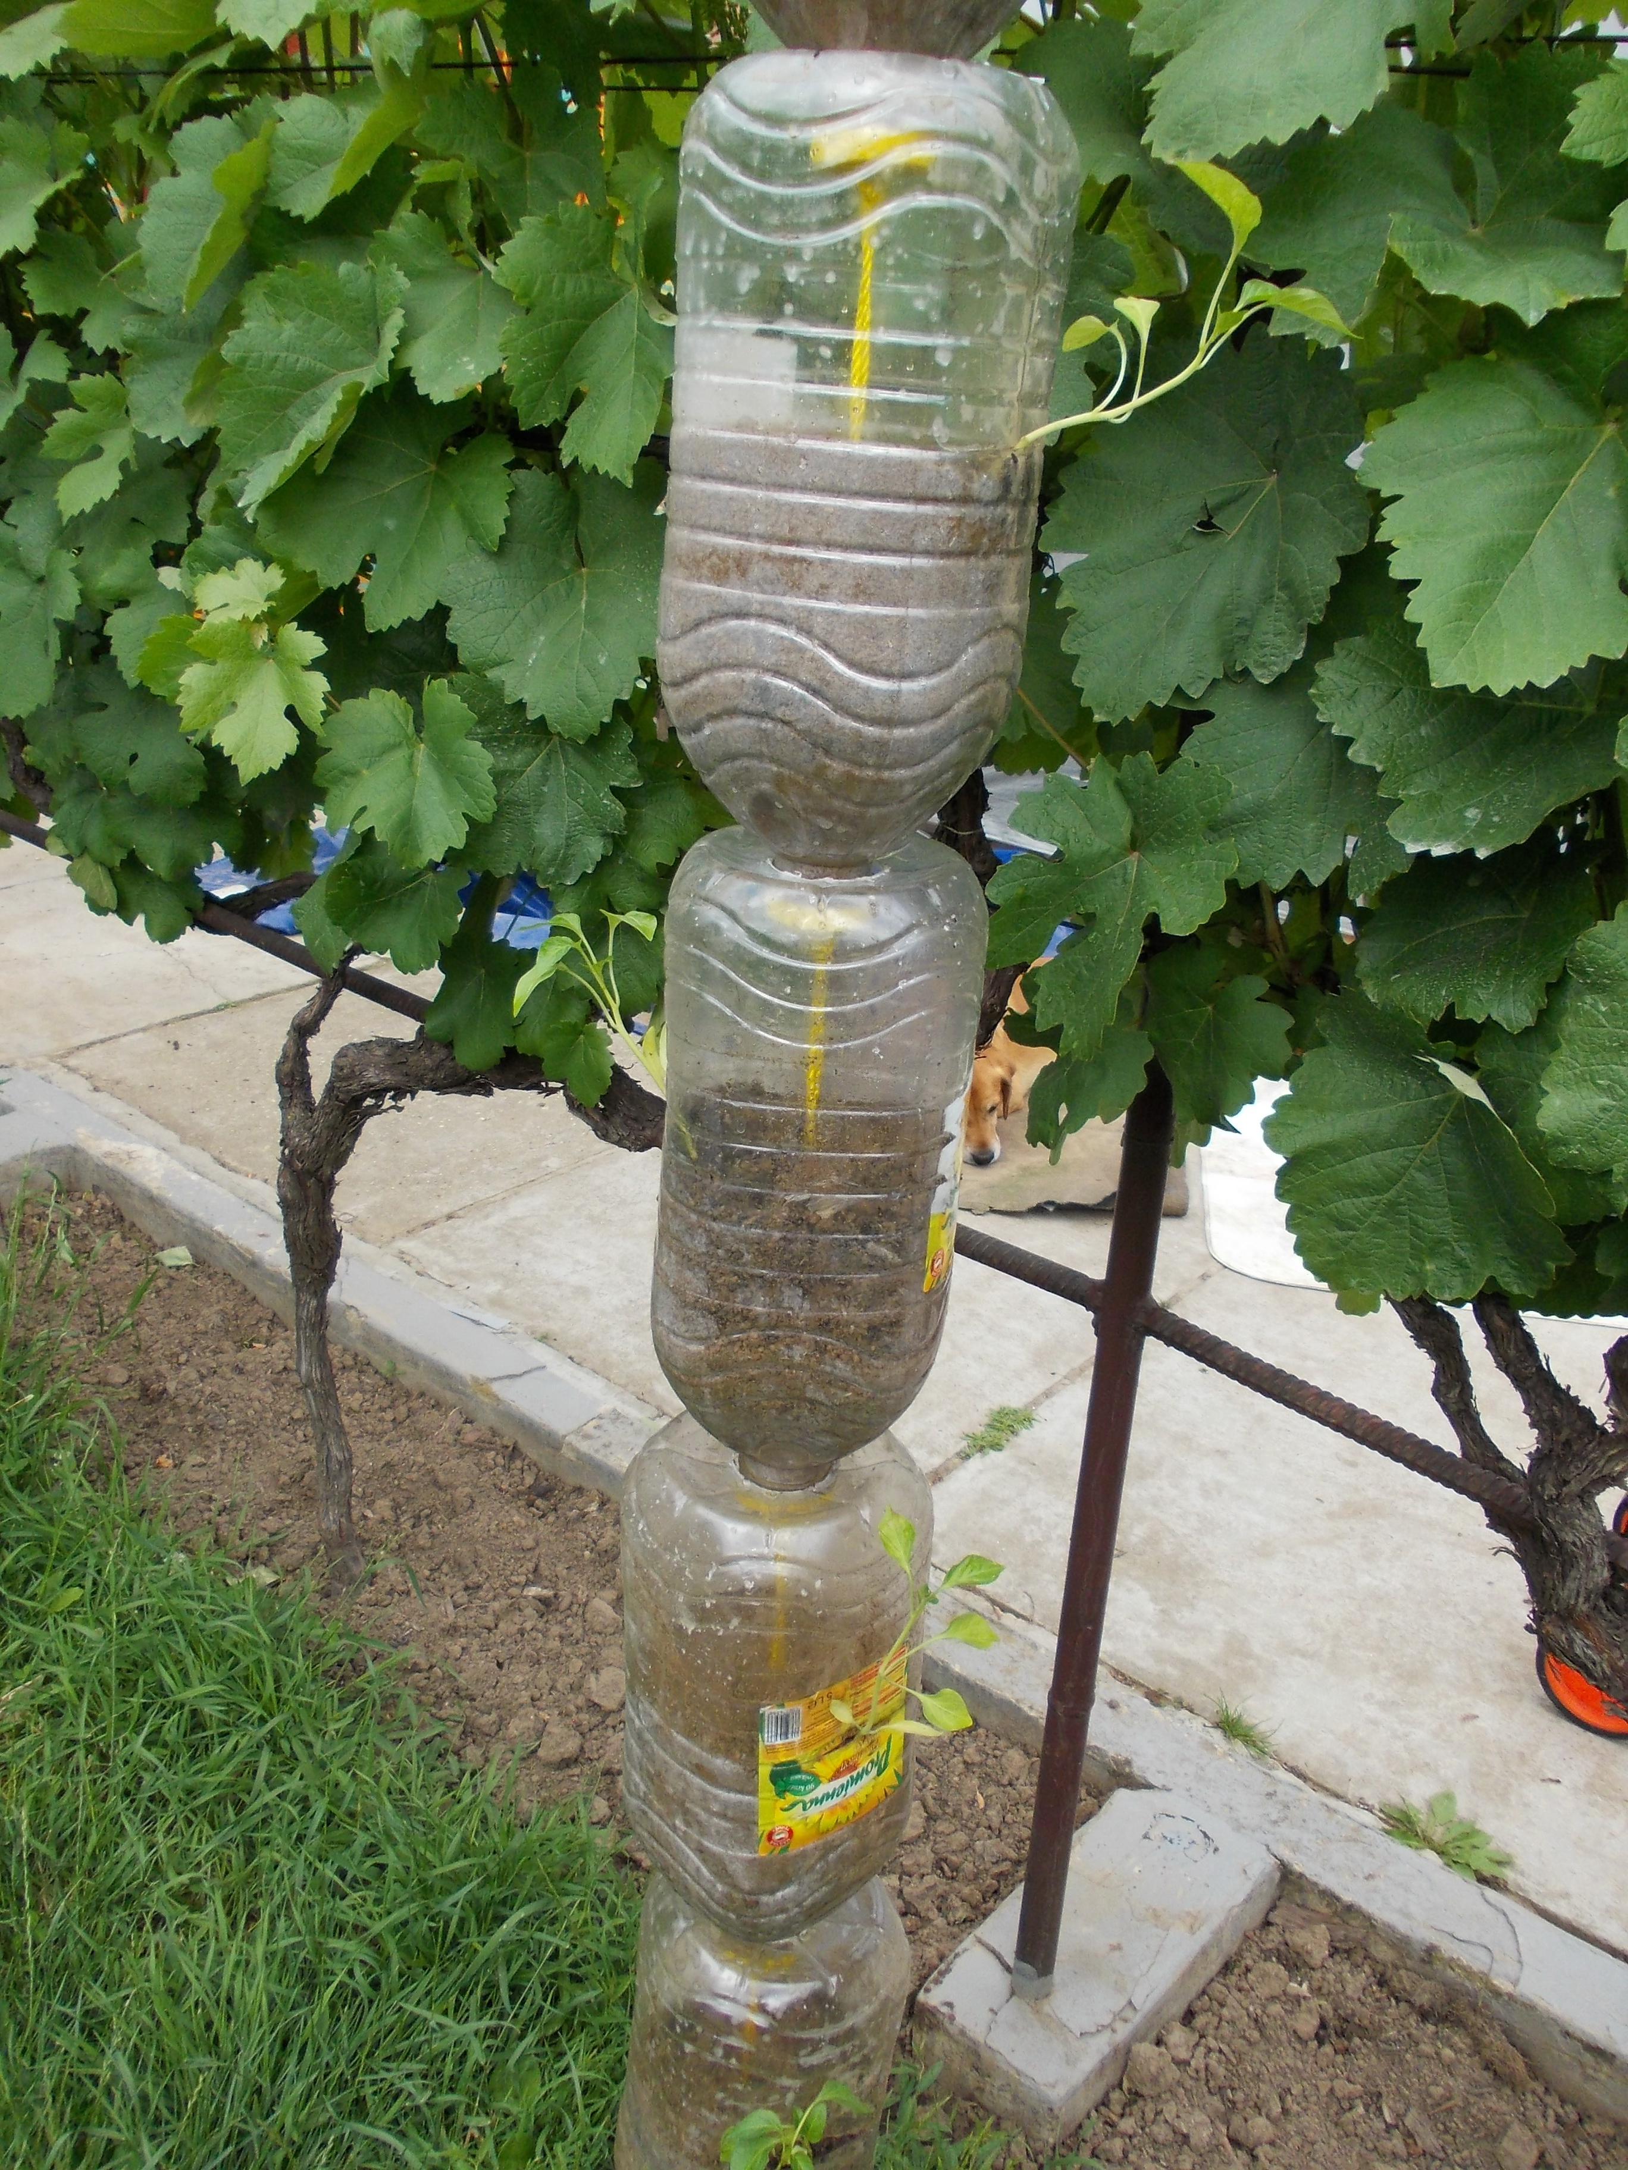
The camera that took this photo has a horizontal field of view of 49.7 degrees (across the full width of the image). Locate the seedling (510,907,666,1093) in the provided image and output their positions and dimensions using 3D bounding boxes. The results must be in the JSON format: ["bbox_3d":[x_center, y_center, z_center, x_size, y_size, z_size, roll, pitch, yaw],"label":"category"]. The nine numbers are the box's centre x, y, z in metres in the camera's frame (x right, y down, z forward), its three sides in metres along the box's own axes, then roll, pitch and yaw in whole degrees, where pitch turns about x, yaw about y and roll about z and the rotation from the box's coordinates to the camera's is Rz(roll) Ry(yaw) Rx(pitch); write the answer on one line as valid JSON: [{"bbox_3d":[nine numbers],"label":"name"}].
[{"bbox_3d":[-0.105,-0.040,0.815,0.077,0.082,0.055,1,21,-7],"label":"seedling"}]

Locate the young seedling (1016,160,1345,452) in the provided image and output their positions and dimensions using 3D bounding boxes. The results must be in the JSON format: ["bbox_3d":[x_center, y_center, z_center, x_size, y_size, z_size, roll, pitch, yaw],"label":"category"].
[{"bbox_3d":[0.152,-0.322,0.725,0.135,0.125,0.080,7,22,9],"label":"young seedling"}]

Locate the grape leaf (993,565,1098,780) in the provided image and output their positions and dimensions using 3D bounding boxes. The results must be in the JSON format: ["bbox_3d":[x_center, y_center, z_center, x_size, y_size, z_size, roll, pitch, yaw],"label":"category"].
[{"bbox_3d":[0.146,-0.273,1.140,0.090,0.140,0.040,11,4,17],"label":"grape leaf"}]

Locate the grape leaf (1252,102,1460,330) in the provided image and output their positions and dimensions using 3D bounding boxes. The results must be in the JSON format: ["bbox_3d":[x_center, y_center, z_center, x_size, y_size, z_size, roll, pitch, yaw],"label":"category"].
[{"bbox_3d":[0.305,-0.497,1.000,0.145,0.145,0.050,13,12,21],"label":"grape leaf"}]

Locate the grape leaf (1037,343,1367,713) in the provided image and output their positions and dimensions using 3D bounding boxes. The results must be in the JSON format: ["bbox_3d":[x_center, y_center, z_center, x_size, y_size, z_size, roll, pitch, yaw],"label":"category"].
[{"bbox_3d":[0.234,-0.332,1.050,0.195,0.235,0.060,12,7,20],"label":"grape leaf"}]

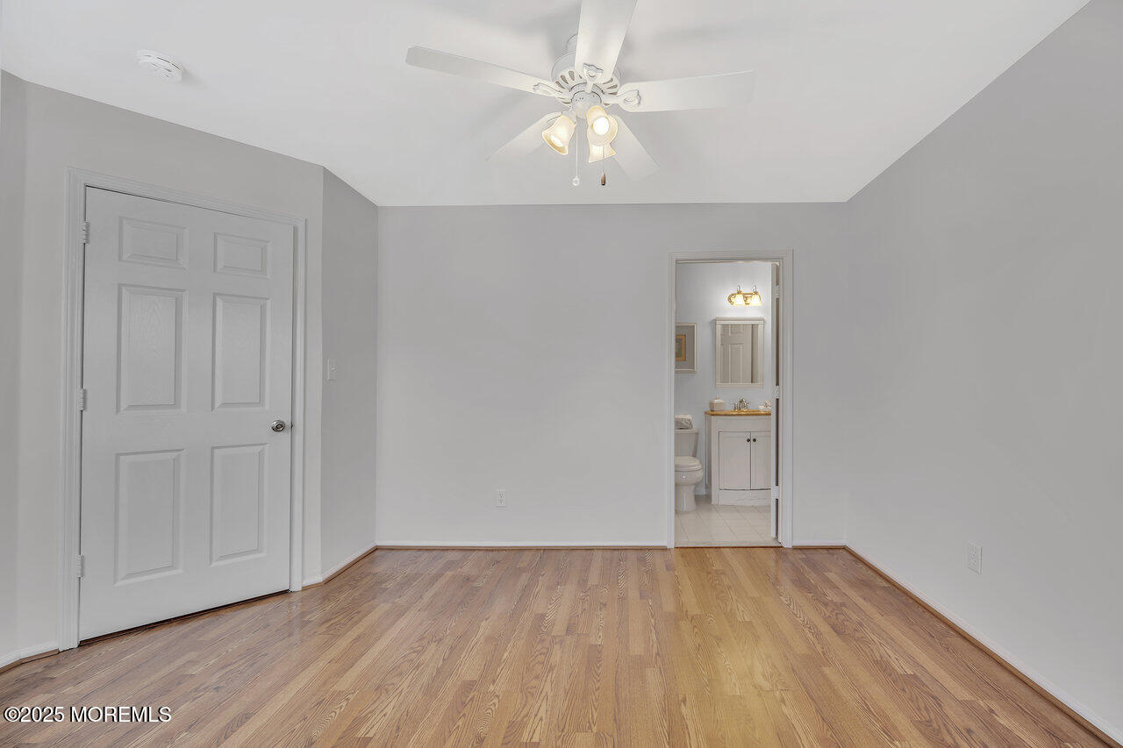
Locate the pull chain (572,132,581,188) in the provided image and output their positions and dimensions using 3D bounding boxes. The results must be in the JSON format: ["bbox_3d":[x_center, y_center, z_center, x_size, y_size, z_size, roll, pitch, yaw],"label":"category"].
[{"bbox_3d":[0.059,-0.831,1.663,0.022,0.225,0.022,0,-1,0],"label":"pull chain"}]

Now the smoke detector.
[{"bbox_3d":[-1.583,-1.211,1.722,0.138,0.040,0.138,0,-1,0],"label":"smoke detector"}]

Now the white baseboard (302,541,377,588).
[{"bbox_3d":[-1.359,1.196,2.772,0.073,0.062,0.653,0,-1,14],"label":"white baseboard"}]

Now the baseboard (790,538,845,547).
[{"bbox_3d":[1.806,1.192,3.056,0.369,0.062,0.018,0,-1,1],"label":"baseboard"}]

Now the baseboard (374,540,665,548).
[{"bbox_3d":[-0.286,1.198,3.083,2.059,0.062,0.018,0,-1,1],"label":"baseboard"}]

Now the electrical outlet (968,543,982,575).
[{"bbox_3d":[1.846,0.825,1.955,0.008,0.115,0.070,0,-1,8],"label":"electrical outlet"}]

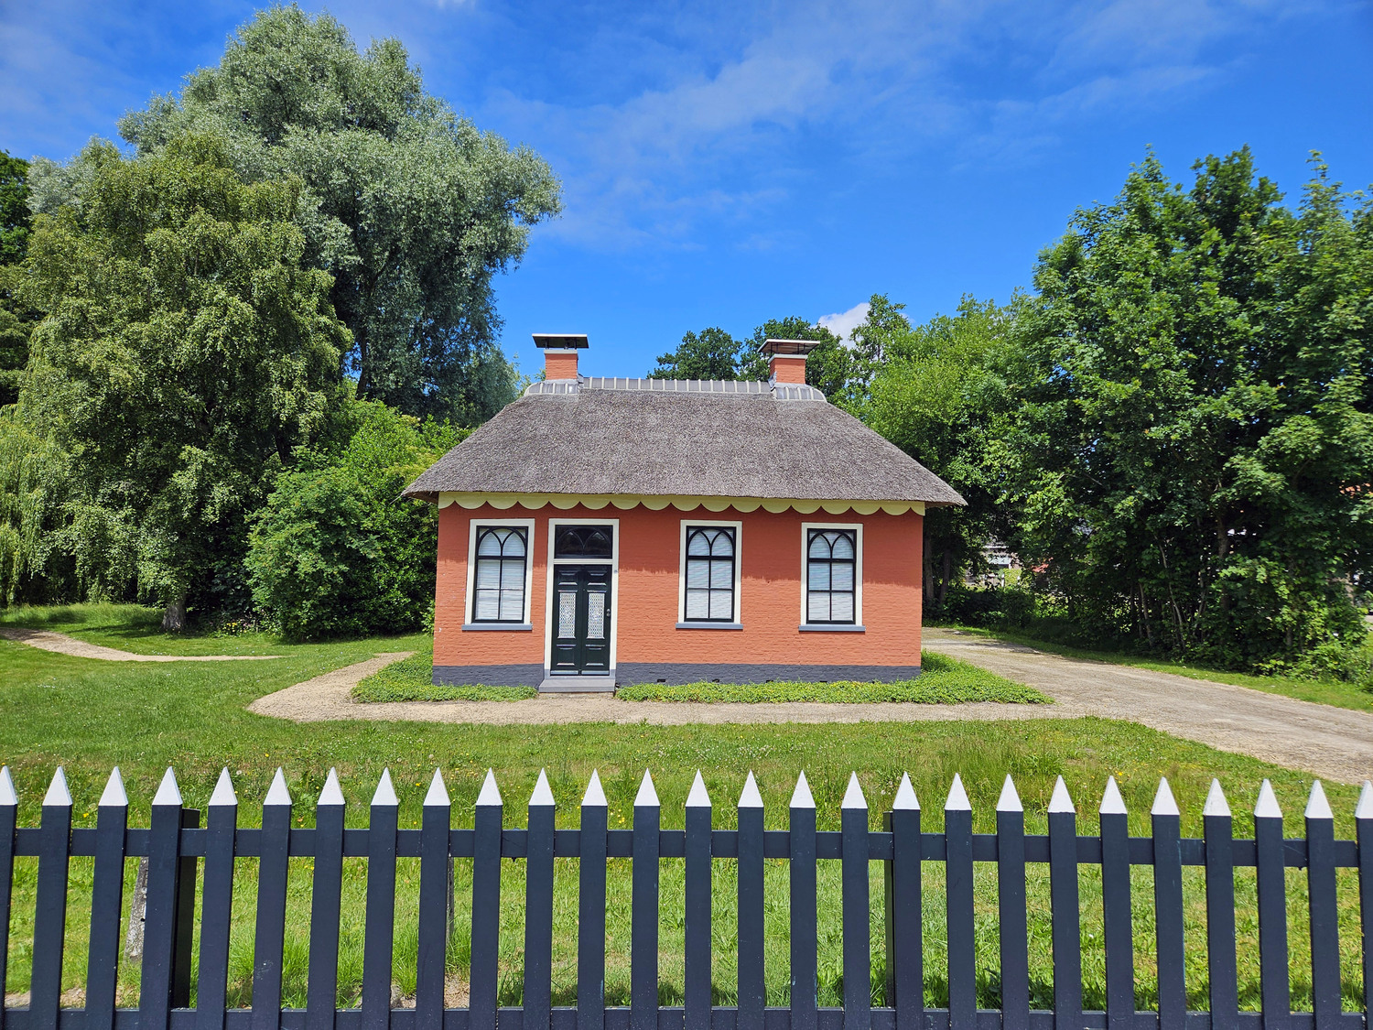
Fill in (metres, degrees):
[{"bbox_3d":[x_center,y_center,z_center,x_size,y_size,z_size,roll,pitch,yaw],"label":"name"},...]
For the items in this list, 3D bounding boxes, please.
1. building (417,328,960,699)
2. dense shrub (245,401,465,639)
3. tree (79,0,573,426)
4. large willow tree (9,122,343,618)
[{"bbox_3d":[-0.147,-0.201,18.074,9.590,6.750,5.300,1,-5,-5],"label":"building"},{"bbox_3d":[-10.341,0.131,28.373,6.900,7.470,5.600,1,-5,0],"label":"dense shrub"},{"bbox_3d":[-16.154,-9.001,39.344,20.000,27.320,18.000,1,-5,0],"label":"tree"},{"bbox_3d":[-17.721,-4.779,31.976,11.300,17.680,10.300,1,-5,0],"label":"large willow tree"}]

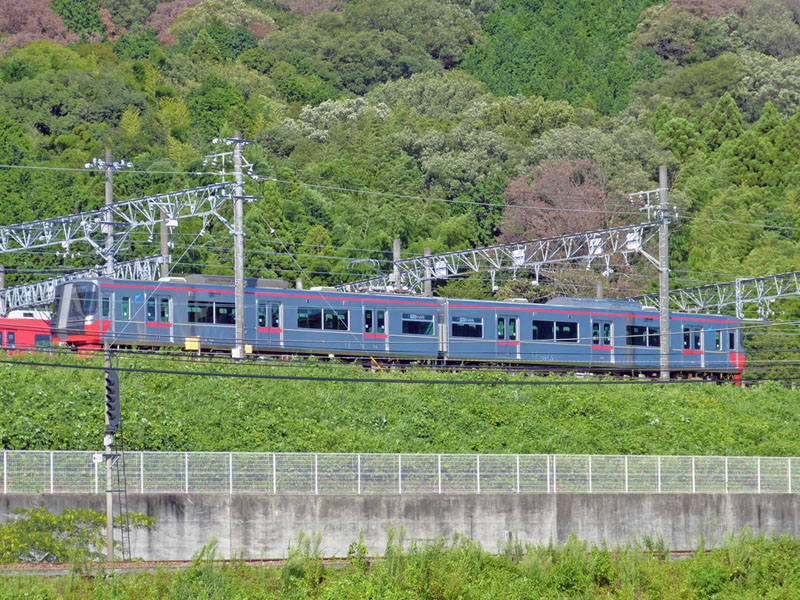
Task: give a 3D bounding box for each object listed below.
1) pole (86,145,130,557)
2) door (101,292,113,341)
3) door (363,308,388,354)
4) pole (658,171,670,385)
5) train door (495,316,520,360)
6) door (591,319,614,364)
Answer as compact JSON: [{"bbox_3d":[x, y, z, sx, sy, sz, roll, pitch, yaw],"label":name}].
[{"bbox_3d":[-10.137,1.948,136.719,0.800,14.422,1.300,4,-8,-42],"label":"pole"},{"bbox_3d":[-11.327,0.638,151.929,0.620,1.880,0.100,4,-8,-42],"label":"door"},{"bbox_3d":[-0.981,1.293,161.299,1.320,1.880,0.100,4,-8,-42],"label":"door"},{"bbox_3d":[11.491,-1.185,170.687,0.380,9.306,0.380,-1,-6,0],"label":"pole"},{"bbox_3d":[4.603,1.546,166.369,1.320,1.880,0.100,4,-8,-42],"label":"train door"},{"bbox_3d":[8.801,1.798,170.173,1.320,1.880,0.100,4,-8,-42],"label":"door"}]

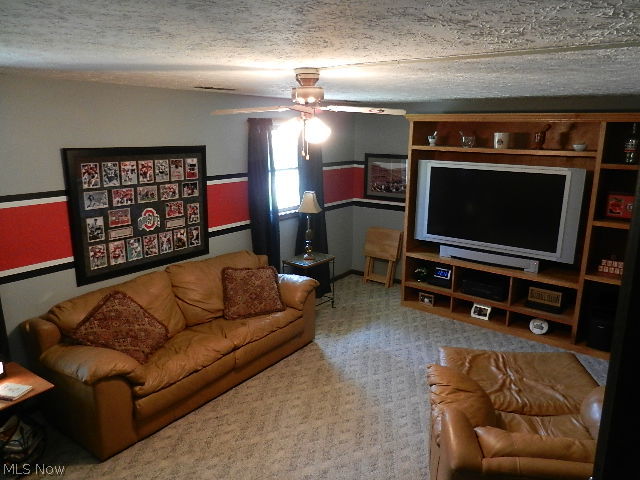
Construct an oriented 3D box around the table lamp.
[{"bbox_3d":[-0.121,-0.166,5.243,0.257,0.781,0.257,0,14,0],"label":"table lamp"}]

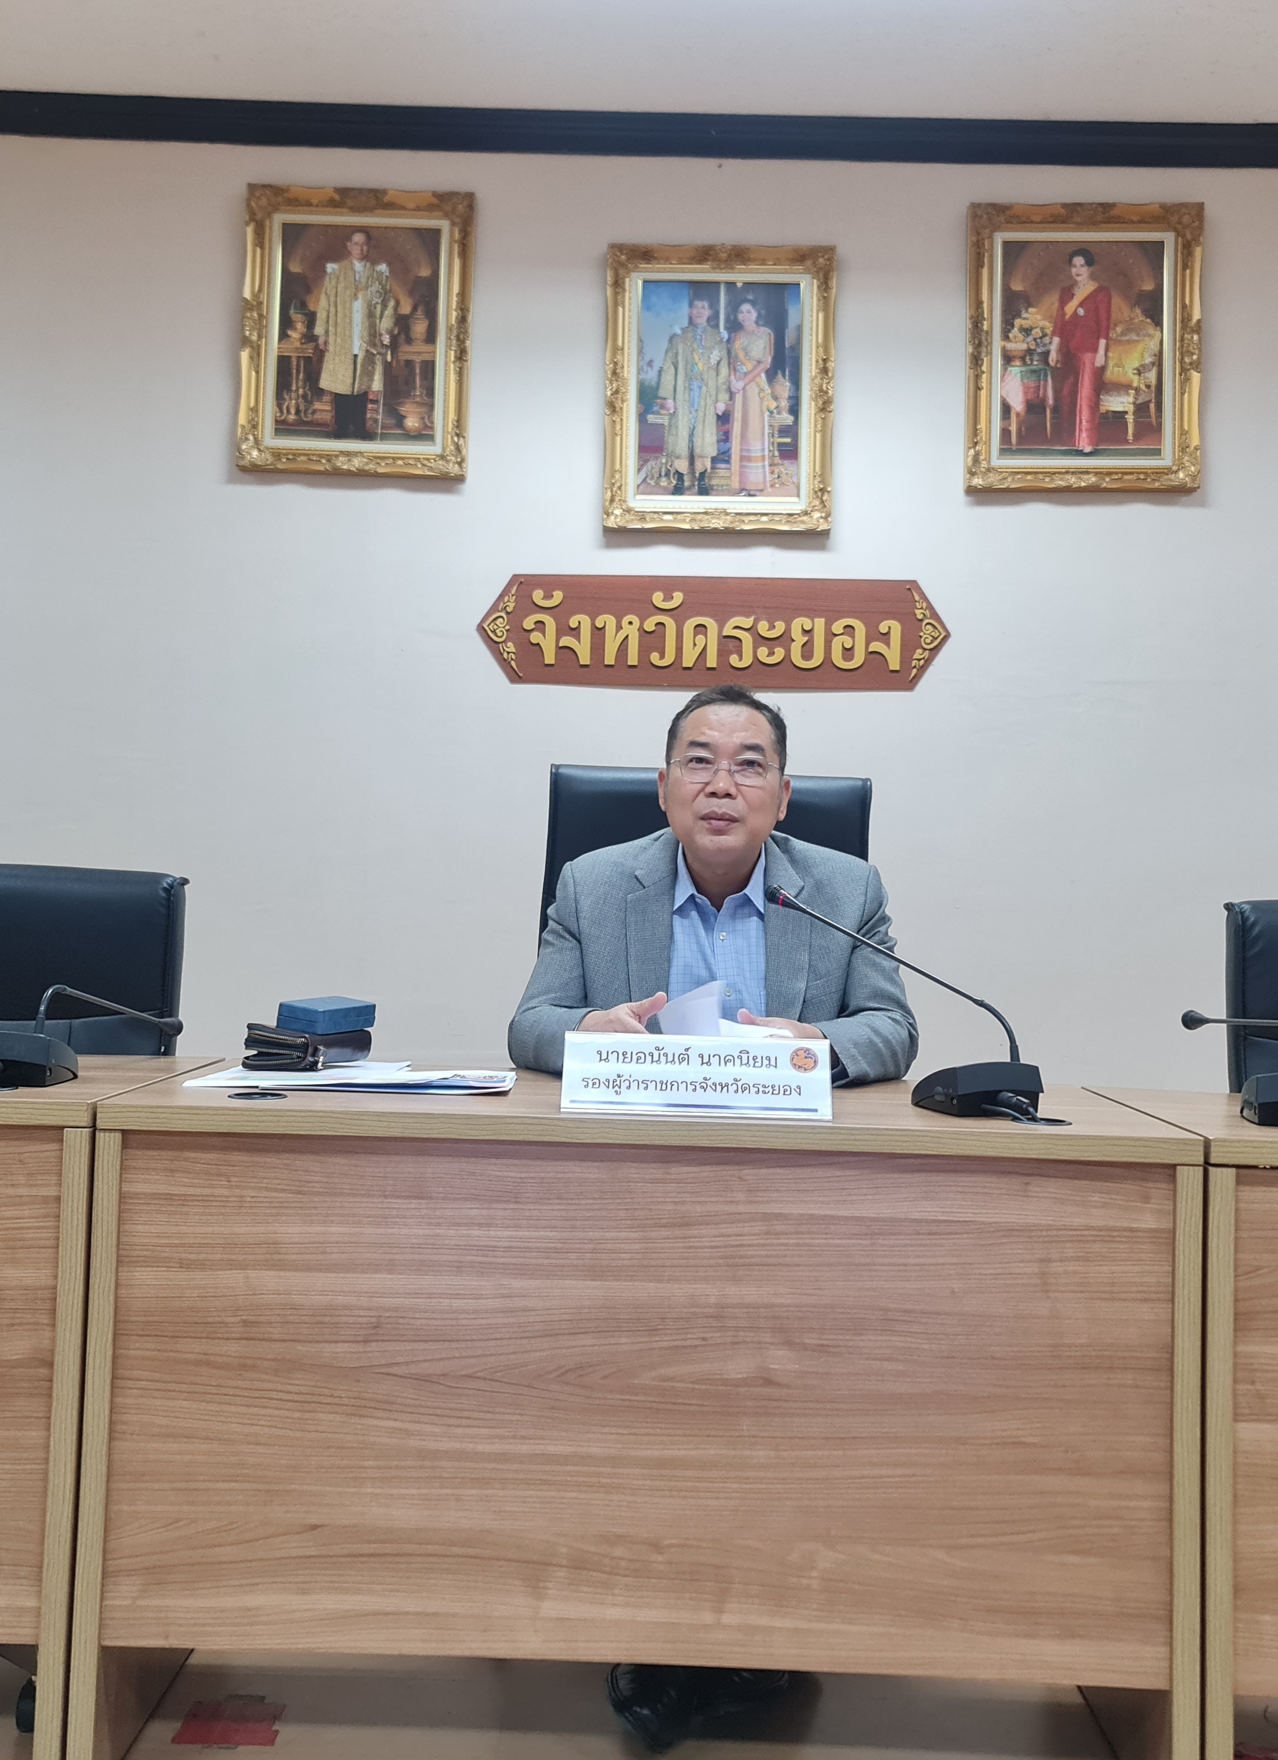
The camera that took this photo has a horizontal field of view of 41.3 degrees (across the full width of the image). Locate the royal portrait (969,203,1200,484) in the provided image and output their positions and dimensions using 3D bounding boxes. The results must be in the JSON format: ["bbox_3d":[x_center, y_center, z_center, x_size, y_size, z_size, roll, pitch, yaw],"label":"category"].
[{"bbox_3d":[0.919,-1.089,3.475,0.468,0.582,0.055,2,2,1],"label":"royal portrait"}]

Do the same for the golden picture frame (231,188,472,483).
[{"bbox_3d":[-0.599,-1.153,3.571,0.480,0.603,0.050,2,-2,1],"label":"golden picture frame"}]

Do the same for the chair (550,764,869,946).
[{"bbox_3d":[0.099,0.433,2.546,0.660,1.200,0.720,2,-2,1],"label":"chair"}]

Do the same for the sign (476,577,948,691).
[{"bbox_3d":[0.155,-0.507,3.493,0.970,0.227,0.030,2,-1,1],"label":"sign"}]

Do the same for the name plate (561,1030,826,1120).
[{"bbox_3d":[0.066,0.220,1.917,0.302,0.087,0.085,2,-1,0],"label":"name plate"}]

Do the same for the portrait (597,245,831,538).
[{"bbox_3d":[0.169,-1.030,3.554,0.480,0.603,0.050,2,-2,1],"label":"portrait"}]

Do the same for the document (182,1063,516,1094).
[{"bbox_3d":[-0.351,0.250,2.169,0.380,0.015,0.300,2,-2,1],"label":"document"}]

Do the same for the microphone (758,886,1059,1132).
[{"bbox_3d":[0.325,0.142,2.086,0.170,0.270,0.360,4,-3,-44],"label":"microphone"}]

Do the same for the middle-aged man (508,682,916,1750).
[{"bbox_3d":[0.091,0.372,2.348,0.580,1.310,0.720,2,-2,1],"label":"middle-aged man"}]

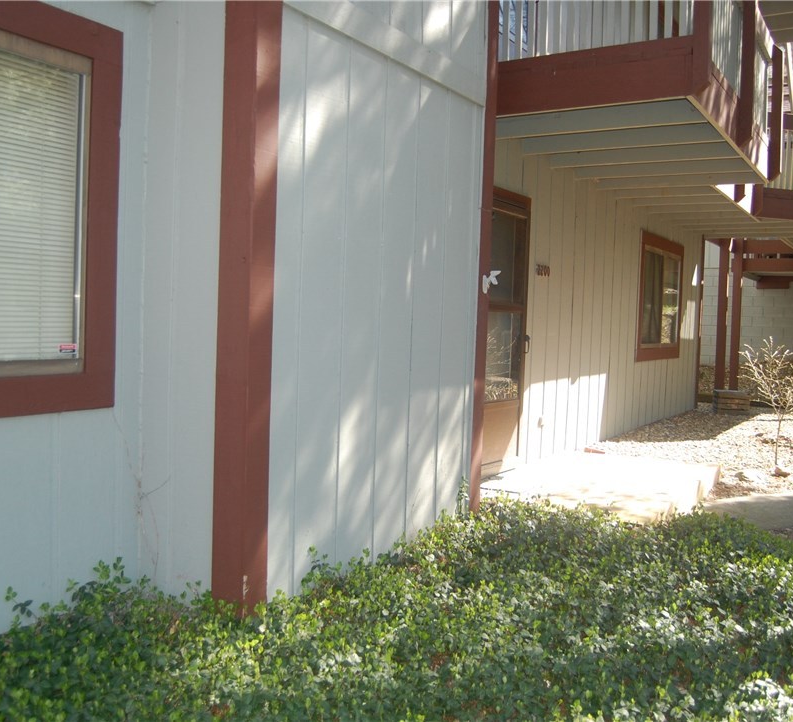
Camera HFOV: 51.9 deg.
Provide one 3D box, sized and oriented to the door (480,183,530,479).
[{"bbox_3d":[0.769,-0.199,6.185,0.090,2.110,0.980,4,4,32],"label":"door"}]

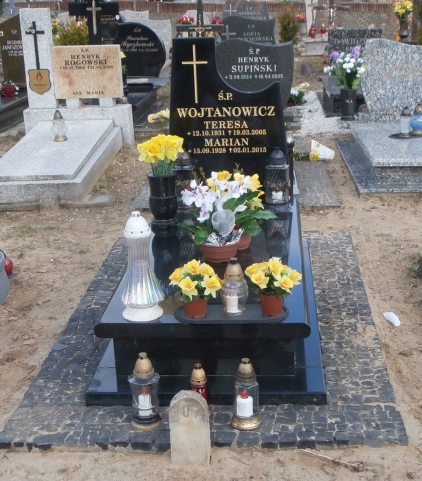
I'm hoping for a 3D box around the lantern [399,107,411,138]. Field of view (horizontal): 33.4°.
[{"bbox_3d":[1.731,-1.053,6.231,0.093,0.265,0.093,0,20,6],"label":"lantern"}]

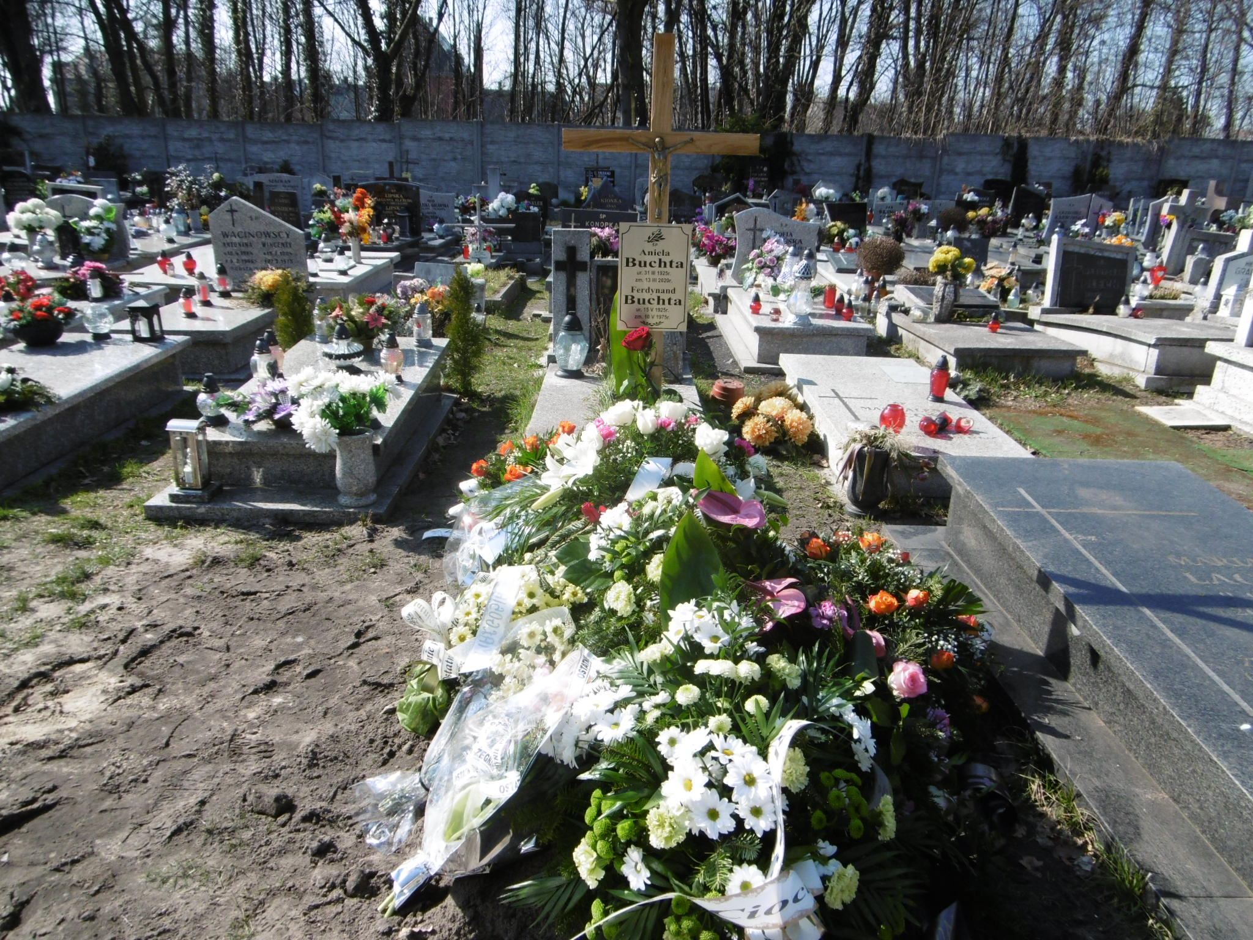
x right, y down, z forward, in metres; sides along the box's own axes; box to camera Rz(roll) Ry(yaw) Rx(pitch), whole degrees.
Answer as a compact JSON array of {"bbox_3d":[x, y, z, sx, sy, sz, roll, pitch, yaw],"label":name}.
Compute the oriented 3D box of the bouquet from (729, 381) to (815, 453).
[{"bbox_3d":[0.767,-0.271,4.654,0.440,0.270,0.420,1,20,0],"label":"bouquet"}]

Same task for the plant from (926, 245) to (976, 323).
[{"bbox_3d":[2.580,-1.486,6.964,0.340,0.590,0.320,1,20,0],"label":"plant"}]

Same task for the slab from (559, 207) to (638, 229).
[{"bbox_3d":[-0.300,-2.678,9.931,0.850,0.570,0.130,1,20,0],"label":"slab"}]

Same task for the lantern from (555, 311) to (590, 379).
[{"bbox_3d":[-0.329,-0.753,5.171,0.200,0.385,0.200,1,20,-2],"label":"lantern"}]

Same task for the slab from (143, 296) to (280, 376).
[{"bbox_3d":[-3.034,-1.044,6.474,0.880,0.350,1.700,0,20,-4],"label":"slab"}]

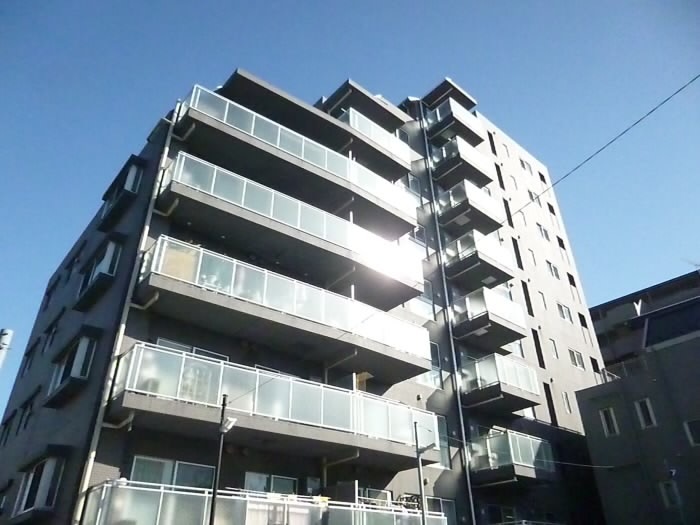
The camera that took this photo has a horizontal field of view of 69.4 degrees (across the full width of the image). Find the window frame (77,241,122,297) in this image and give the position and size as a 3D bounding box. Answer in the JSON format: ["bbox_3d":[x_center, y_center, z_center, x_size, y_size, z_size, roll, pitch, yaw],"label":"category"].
[{"bbox_3d":[-7.138,0.288,14.445,0.360,1.000,1.850,25,-40,-34],"label":"window frame"}]

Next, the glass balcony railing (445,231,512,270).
[{"bbox_3d":[5.857,-0.144,22.981,2.680,1.100,1.700,24,-40,-34],"label":"glass balcony railing"}]

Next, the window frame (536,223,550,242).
[{"bbox_3d":[12.342,-1.886,32.307,1.283,0.998,0.100,24,-40,-34],"label":"window frame"}]

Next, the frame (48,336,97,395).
[{"bbox_3d":[-7.100,2.714,12.958,0.376,0.998,1.981,24,-40,-34],"label":"frame"}]

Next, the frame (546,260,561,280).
[{"bbox_3d":[12.378,0.521,30.782,1.283,0.998,0.100,24,-40,-34],"label":"frame"}]

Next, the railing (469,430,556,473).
[{"bbox_3d":[5.943,7.088,18.431,2.680,1.110,1.700,24,-40,-34],"label":"railing"}]

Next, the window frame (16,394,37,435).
[{"bbox_3d":[-10.936,5.208,17.005,0.100,1.040,1.339,24,-40,-34],"label":"window frame"}]

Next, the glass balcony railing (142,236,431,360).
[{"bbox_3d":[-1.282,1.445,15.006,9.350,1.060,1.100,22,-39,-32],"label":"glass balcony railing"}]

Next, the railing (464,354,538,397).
[{"bbox_3d":[5.883,4.659,19.859,2.665,1.149,1.753,24,-40,-34],"label":"railing"}]

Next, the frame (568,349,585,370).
[{"bbox_3d":[12.450,5.336,27.732,1.283,0.998,0.100,24,-40,-34],"label":"frame"}]

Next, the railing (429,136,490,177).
[{"bbox_3d":[5.739,-4.959,25.951,2.665,1.149,1.753,24,-40,-34],"label":"railing"}]

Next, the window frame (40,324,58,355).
[{"bbox_3d":[-10.972,2.801,18.530,0.100,1.040,1.339,24,-40,-34],"label":"window frame"}]

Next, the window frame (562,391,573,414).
[{"bbox_3d":[10.722,6.926,24.964,0.500,1.100,0.120,24,-40,-34],"label":"window frame"}]

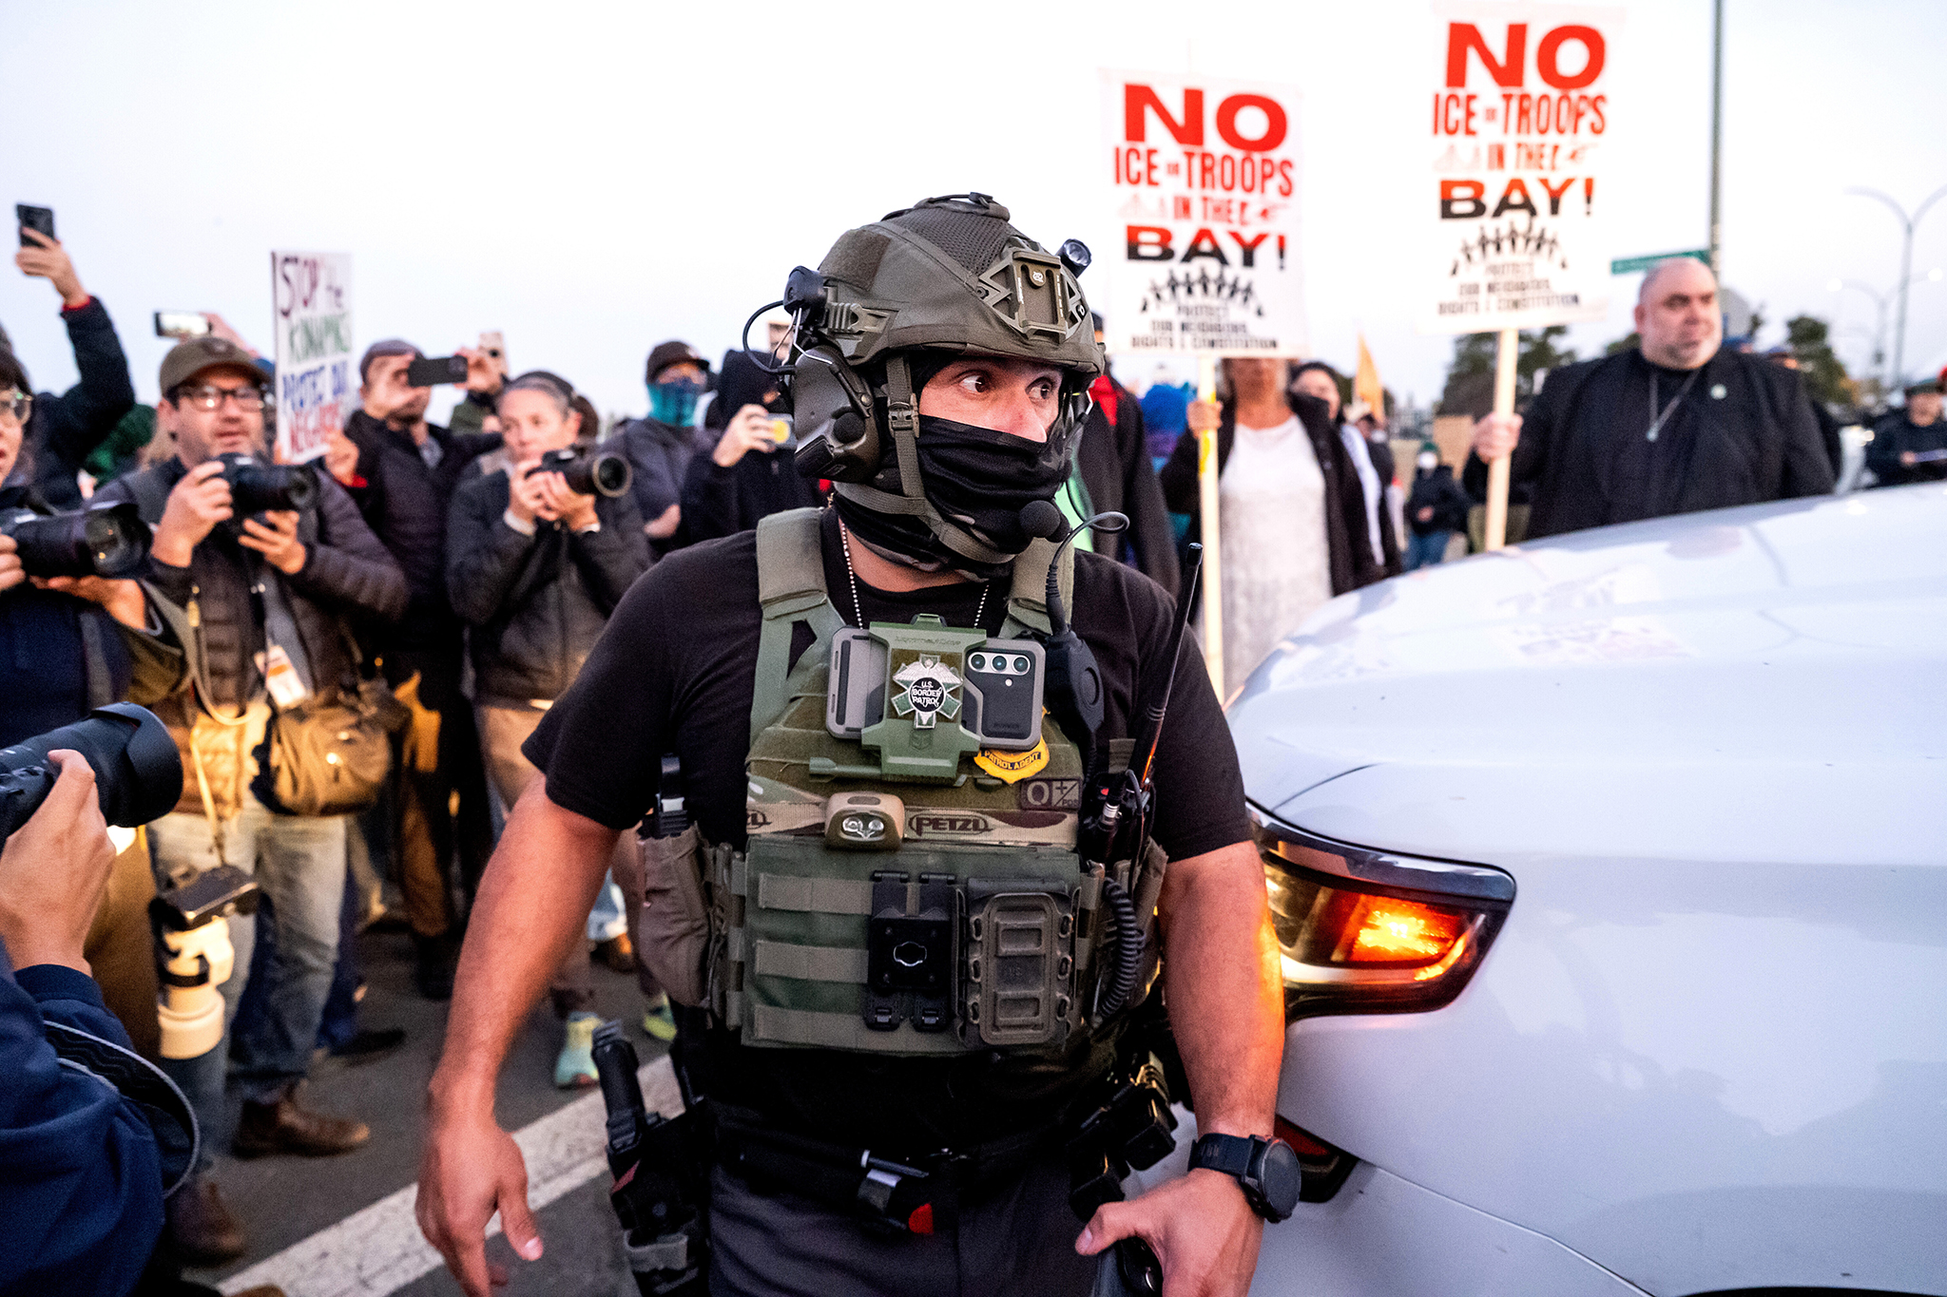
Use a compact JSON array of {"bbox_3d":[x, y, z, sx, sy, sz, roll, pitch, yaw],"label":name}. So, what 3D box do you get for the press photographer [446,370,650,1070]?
[{"bbox_3d":[-0.960,0.210,3.230,0.510,1.670,0.470,-4,9,-21],"label":"press photographer"}]

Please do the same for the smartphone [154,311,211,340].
[{"bbox_3d":[-2.336,-0.959,4.000,0.150,0.073,0.010,-5,9,-27],"label":"smartphone"}]

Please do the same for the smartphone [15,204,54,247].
[{"bbox_3d":[-2.215,-0.972,3.200,0.075,0.152,0.010,-7,10,-37],"label":"smartphone"}]

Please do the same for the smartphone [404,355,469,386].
[{"bbox_3d":[-1.428,-0.738,3.600,0.150,0.073,0.010,-9,11,-24],"label":"smartphone"}]

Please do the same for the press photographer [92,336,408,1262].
[{"bbox_3d":[-1.470,0.280,2.780,0.630,1.760,0.550,-7,10,-37],"label":"press photographer"}]

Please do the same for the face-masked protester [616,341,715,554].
[{"bbox_3d":[-0.820,0.010,4.000,0.550,1.790,0.400,-5,9,-24],"label":"face-masked protester"}]

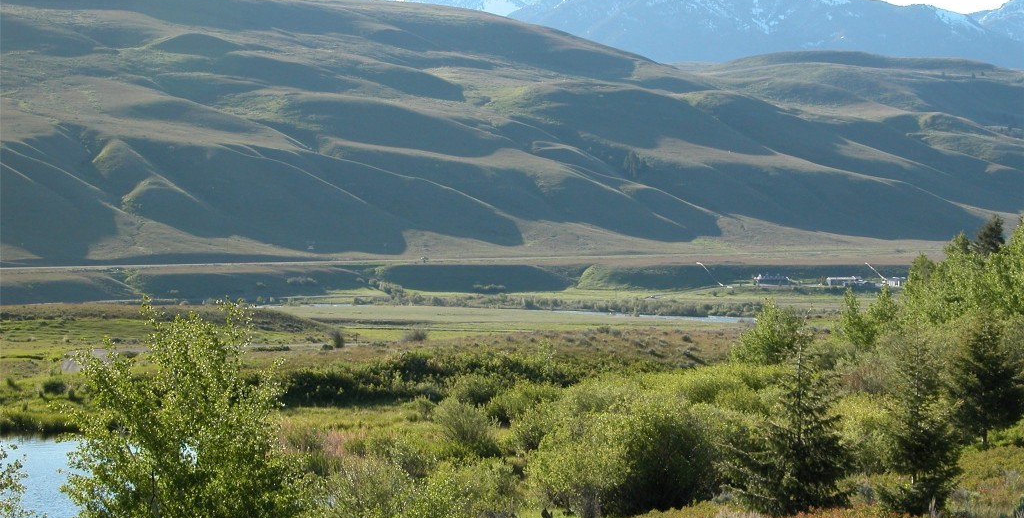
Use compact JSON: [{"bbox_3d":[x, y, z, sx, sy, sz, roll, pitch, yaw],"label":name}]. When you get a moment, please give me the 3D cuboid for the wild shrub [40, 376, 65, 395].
[{"bbox_3d":[-24.417,6.737,115.000,1.385,1.065,1.343,0,1,0],"label":"wild shrub"}]

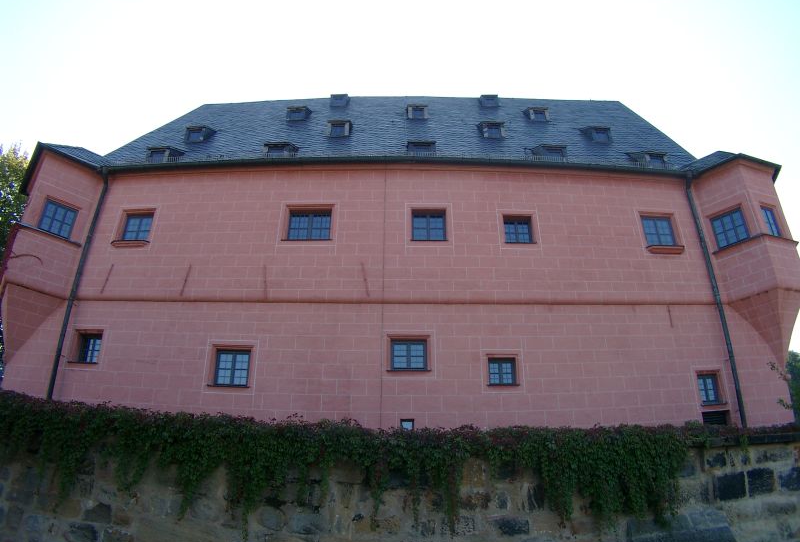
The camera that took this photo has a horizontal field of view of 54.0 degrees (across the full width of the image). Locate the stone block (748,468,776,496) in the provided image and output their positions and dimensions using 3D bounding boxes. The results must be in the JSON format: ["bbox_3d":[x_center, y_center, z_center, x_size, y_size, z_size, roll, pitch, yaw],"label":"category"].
[{"bbox_3d":[5.988,3.556,13.126,0.462,0.411,0.300,2,-32,-3],"label":"stone block"}]

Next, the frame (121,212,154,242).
[{"bbox_3d":[-8.232,-1.400,24.664,0.834,0.997,0.200,0,-31,0],"label":"frame"}]

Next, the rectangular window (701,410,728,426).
[{"bbox_3d":[8.565,4.018,21.408,0.619,0.455,0.150,0,-31,0],"label":"rectangular window"}]

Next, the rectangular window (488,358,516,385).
[{"bbox_3d":[2.881,2.828,22.124,0.718,0.763,0.200,0,-31,0],"label":"rectangular window"}]

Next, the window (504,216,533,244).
[{"bbox_3d":[3.606,-1.255,23.815,0.895,1.016,0.150,0,-32,0],"label":"window"}]

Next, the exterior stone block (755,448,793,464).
[{"bbox_3d":[6.290,3.201,13.370,0.612,0.217,0.300,2,-32,-3],"label":"exterior stone block"}]

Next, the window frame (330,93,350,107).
[{"bbox_3d":[-2.389,-6.855,31.591,0.765,0.516,0.250,0,-31,0],"label":"window frame"}]

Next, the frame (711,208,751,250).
[{"bbox_3d":[9.816,-1.261,23.382,0.934,1.114,0.150,-24,-39,33],"label":"frame"}]

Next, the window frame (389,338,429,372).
[{"bbox_3d":[0.241,2.376,22.395,1.123,0.964,0.200,0,-31,0],"label":"window frame"}]

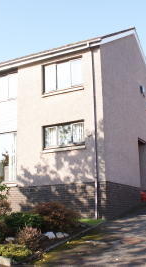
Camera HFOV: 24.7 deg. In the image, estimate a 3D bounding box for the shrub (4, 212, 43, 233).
[{"bbox_3d":[-1.417,2.549,9.547,1.111,0.555,0.900,1,-13,-8],"label":"shrub"}]

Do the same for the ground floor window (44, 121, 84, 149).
[{"bbox_3d":[-0.322,0.078,12.431,1.757,0.879,0.120,-8,-15,27],"label":"ground floor window"}]

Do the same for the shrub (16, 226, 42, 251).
[{"bbox_3d":[-1.012,2.387,7.578,0.573,0.529,0.550,1,-13,-7],"label":"shrub"}]

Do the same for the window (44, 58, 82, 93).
[{"bbox_3d":[-0.407,-2.279,13.254,1.831,1.225,0.150,-8,-14,27],"label":"window"}]

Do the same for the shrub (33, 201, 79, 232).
[{"bbox_3d":[-0.490,2.465,9.863,1.392,0.830,1.253,-8,-14,27],"label":"shrub"}]

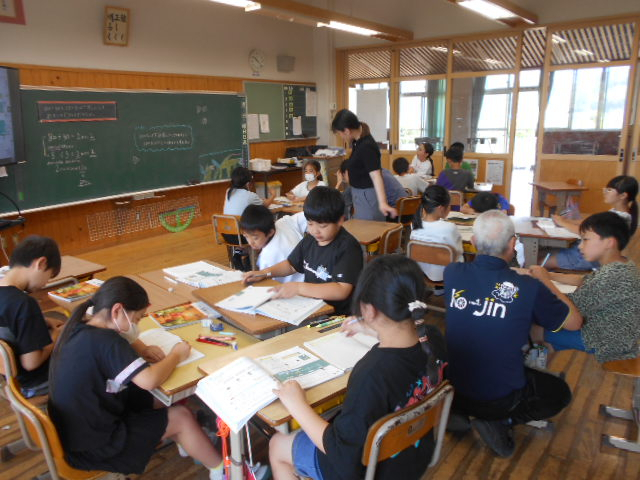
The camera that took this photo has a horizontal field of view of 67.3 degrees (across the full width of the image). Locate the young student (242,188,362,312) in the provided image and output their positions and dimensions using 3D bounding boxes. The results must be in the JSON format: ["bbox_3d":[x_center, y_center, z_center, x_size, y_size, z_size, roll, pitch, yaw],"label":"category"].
[{"bbox_3d":[-0.047,0.324,2.354,0.640,1.155,0.480,-12,18,-35],"label":"young student"}]

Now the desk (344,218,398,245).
[{"bbox_3d":[0.287,0.241,3.705,0.450,0.660,0.660,7,17,31],"label":"desk"}]

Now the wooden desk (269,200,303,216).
[{"bbox_3d":[-0.209,0.015,4.505,0.610,0.660,0.420,2,15,12],"label":"wooden desk"}]

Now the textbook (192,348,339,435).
[{"bbox_3d":[-0.165,0.429,1.524,0.408,0.061,0.265,-13,19,-39],"label":"textbook"}]

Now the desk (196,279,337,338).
[{"bbox_3d":[-0.266,0.598,2.253,0.420,0.685,0.610,-12,18,-35],"label":"desk"}]

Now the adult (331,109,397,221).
[{"bbox_3d":[0.370,-0.337,4.141,0.510,1.550,0.469,-1,14,0],"label":"adult"}]

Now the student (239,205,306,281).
[{"bbox_3d":[-0.244,0.255,2.917,0.660,1.010,0.420,-12,18,-35],"label":"student"}]

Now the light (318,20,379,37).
[{"bbox_3d":[0.426,-2.934,6.656,0.220,0.100,1.220,9,18,36],"label":"light"}]

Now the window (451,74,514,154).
[{"bbox_3d":[2.471,-1.919,7.399,0.981,1.165,0.061,9,18,36],"label":"window"}]

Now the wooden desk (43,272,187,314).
[{"bbox_3d":[-0.941,0.607,2.367,0.622,0.673,0.428,13,20,43],"label":"wooden desk"}]

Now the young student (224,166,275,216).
[{"bbox_3d":[-0.545,-0.094,4.232,0.428,1.081,0.673,12,19,41],"label":"young student"}]

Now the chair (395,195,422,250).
[{"bbox_3d":[0.751,-0.093,4.699,0.370,0.730,0.450,-10,17,-29],"label":"chair"}]

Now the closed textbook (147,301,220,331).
[{"bbox_3d":[-0.581,0.330,2.071,0.245,0.015,0.205,-10,16,-30],"label":"closed textbook"}]

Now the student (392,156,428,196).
[{"bbox_3d":[0.938,-0.357,5.083,0.420,1.035,0.620,6,16,25],"label":"student"}]

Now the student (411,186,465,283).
[{"bbox_3d":[0.894,0.093,3.449,0.420,1.040,0.660,8,17,34],"label":"student"}]

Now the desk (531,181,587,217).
[{"bbox_3d":[2.922,-0.396,5.976,0.430,0.650,0.620,-1,14,3],"label":"desk"}]

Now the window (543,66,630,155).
[{"bbox_3d":[3.406,-1.674,6.285,1.000,1.120,0.060,10,18,38],"label":"window"}]

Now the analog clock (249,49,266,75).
[{"bbox_3d":[-0.951,-2.719,7.313,0.061,0.347,0.347,9,18,36],"label":"analog clock"}]

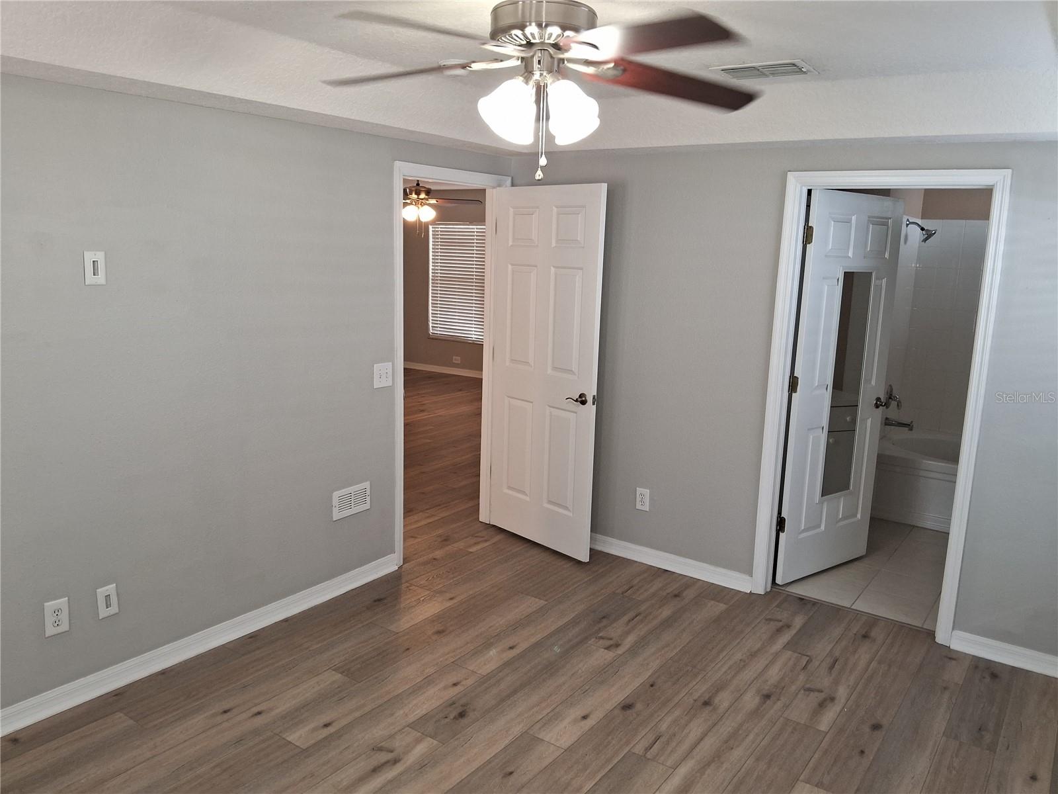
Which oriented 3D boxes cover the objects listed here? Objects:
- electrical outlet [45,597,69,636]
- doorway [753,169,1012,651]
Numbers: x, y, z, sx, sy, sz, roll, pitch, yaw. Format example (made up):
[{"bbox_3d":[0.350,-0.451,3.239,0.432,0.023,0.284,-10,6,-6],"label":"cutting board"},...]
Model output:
[{"bbox_3d":[-1.695,0.794,2.858,0.008,0.124,0.078,9,13,35],"label":"electrical outlet"},{"bbox_3d":[1.591,0.034,3.710,0.920,2.100,0.130,9,13,35],"label":"doorway"}]

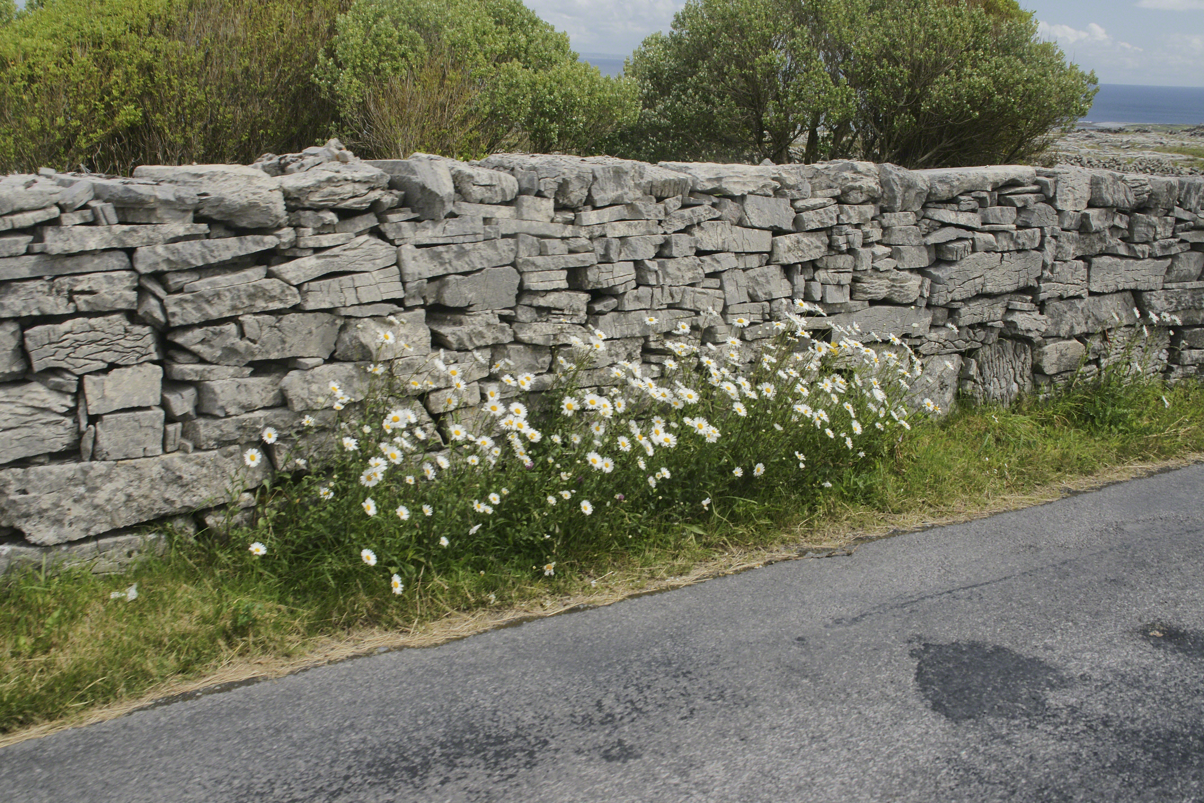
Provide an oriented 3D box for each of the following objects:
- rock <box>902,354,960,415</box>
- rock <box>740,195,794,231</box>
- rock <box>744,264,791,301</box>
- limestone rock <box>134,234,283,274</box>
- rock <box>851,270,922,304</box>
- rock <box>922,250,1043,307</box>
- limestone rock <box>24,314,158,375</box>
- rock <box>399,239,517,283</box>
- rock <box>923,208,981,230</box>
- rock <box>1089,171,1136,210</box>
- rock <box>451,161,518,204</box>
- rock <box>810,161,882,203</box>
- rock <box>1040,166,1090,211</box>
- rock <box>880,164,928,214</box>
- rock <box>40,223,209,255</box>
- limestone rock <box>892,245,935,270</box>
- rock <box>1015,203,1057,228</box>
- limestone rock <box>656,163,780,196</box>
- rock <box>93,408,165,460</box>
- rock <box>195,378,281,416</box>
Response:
[{"bbox_3d":[1.414,-0.097,5.975,0.330,0.290,0.280,-9,19,-38],"label":"rock"},{"bbox_3d":[0.565,-0.741,5.030,0.260,0.125,0.220,-4,16,-39],"label":"rock"},{"bbox_3d":[0.661,-0.538,5.714,0.263,0.148,0.220,-8,18,-35],"label":"rock"},{"bbox_3d":[-1.272,-0.492,4.086,0.450,0.084,0.260,-14,21,-32],"label":"limestone rock"},{"bbox_3d":[1.251,-0.564,6.176,0.474,0.164,0.270,-8,18,-35],"label":"rock"},{"bbox_3d":[1.661,-0.599,6.043,0.800,0.165,0.300,-13,21,-37],"label":"rock"},{"bbox_3d":[-1.640,-0.206,4.109,0.387,0.178,0.250,-8,18,-35],"label":"limestone rock"},{"bbox_3d":[-0.593,-0.543,4.814,0.488,0.133,0.270,-8,18,-35],"label":"rock"},{"bbox_3d":[1.526,-0.847,5.931,0.403,0.067,0.200,0,14,-35],"label":"rock"},{"bbox_3d":[2.459,-1.066,6.555,0.320,0.165,0.280,-9,19,-38],"label":"rock"},{"bbox_3d":[-0.487,-0.822,4.824,0.270,0.145,0.270,-8,18,-35],"label":"rock"},{"bbox_3d":[0.921,-0.898,5.320,0.330,0.150,0.280,-9,19,-38],"label":"rock"},{"bbox_3d":[2.358,-1.125,6.877,0.310,0.195,0.300,-8,18,-35],"label":"rock"},{"bbox_3d":[1.182,-0.904,5.477,0.220,0.190,0.270,-9,19,-38],"label":"rock"},{"bbox_3d":[-1.466,-0.517,3.947,0.478,0.079,0.270,-10,19,-33],"label":"rock"},{"bbox_3d":[1.331,-0.663,5.847,0.230,0.100,0.200,-7,18,-34],"label":"limestone rock"},{"bbox_3d":[2.161,-0.976,6.730,0.293,0.125,0.240,-8,18,-35],"label":"rock"},{"bbox_3d":[0.407,-0.836,4.889,0.450,0.105,0.250,-9,19,-38],"label":"limestone rock"},{"bbox_3d":[-1.492,0.085,4.057,0.213,0.151,0.190,-7,18,-34],"label":"rock"},{"bbox_3d":[-1.104,-0.040,3.847,0.250,0.100,0.220,-9,19,-38],"label":"rock"}]

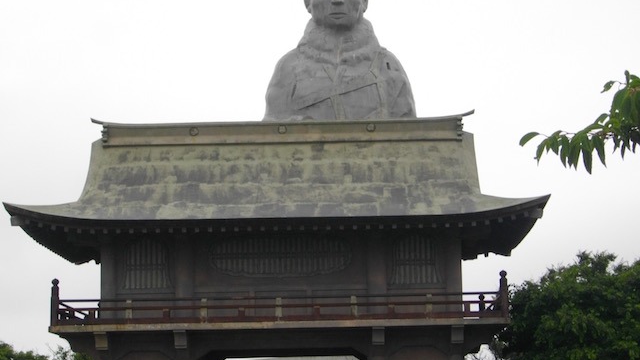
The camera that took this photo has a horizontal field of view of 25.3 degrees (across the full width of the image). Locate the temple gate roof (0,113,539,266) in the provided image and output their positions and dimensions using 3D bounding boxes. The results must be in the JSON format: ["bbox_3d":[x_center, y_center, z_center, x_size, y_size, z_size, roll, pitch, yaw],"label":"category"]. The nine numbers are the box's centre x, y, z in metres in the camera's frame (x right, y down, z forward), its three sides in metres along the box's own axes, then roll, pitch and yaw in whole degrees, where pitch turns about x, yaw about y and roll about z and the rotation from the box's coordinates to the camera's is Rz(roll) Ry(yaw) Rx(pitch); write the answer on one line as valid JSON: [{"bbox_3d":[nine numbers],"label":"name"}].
[{"bbox_3d":[-1.002,0.066,39.831,13.668,3.890,8.536,-1,-10,1],"label":"temple gate roof"}]

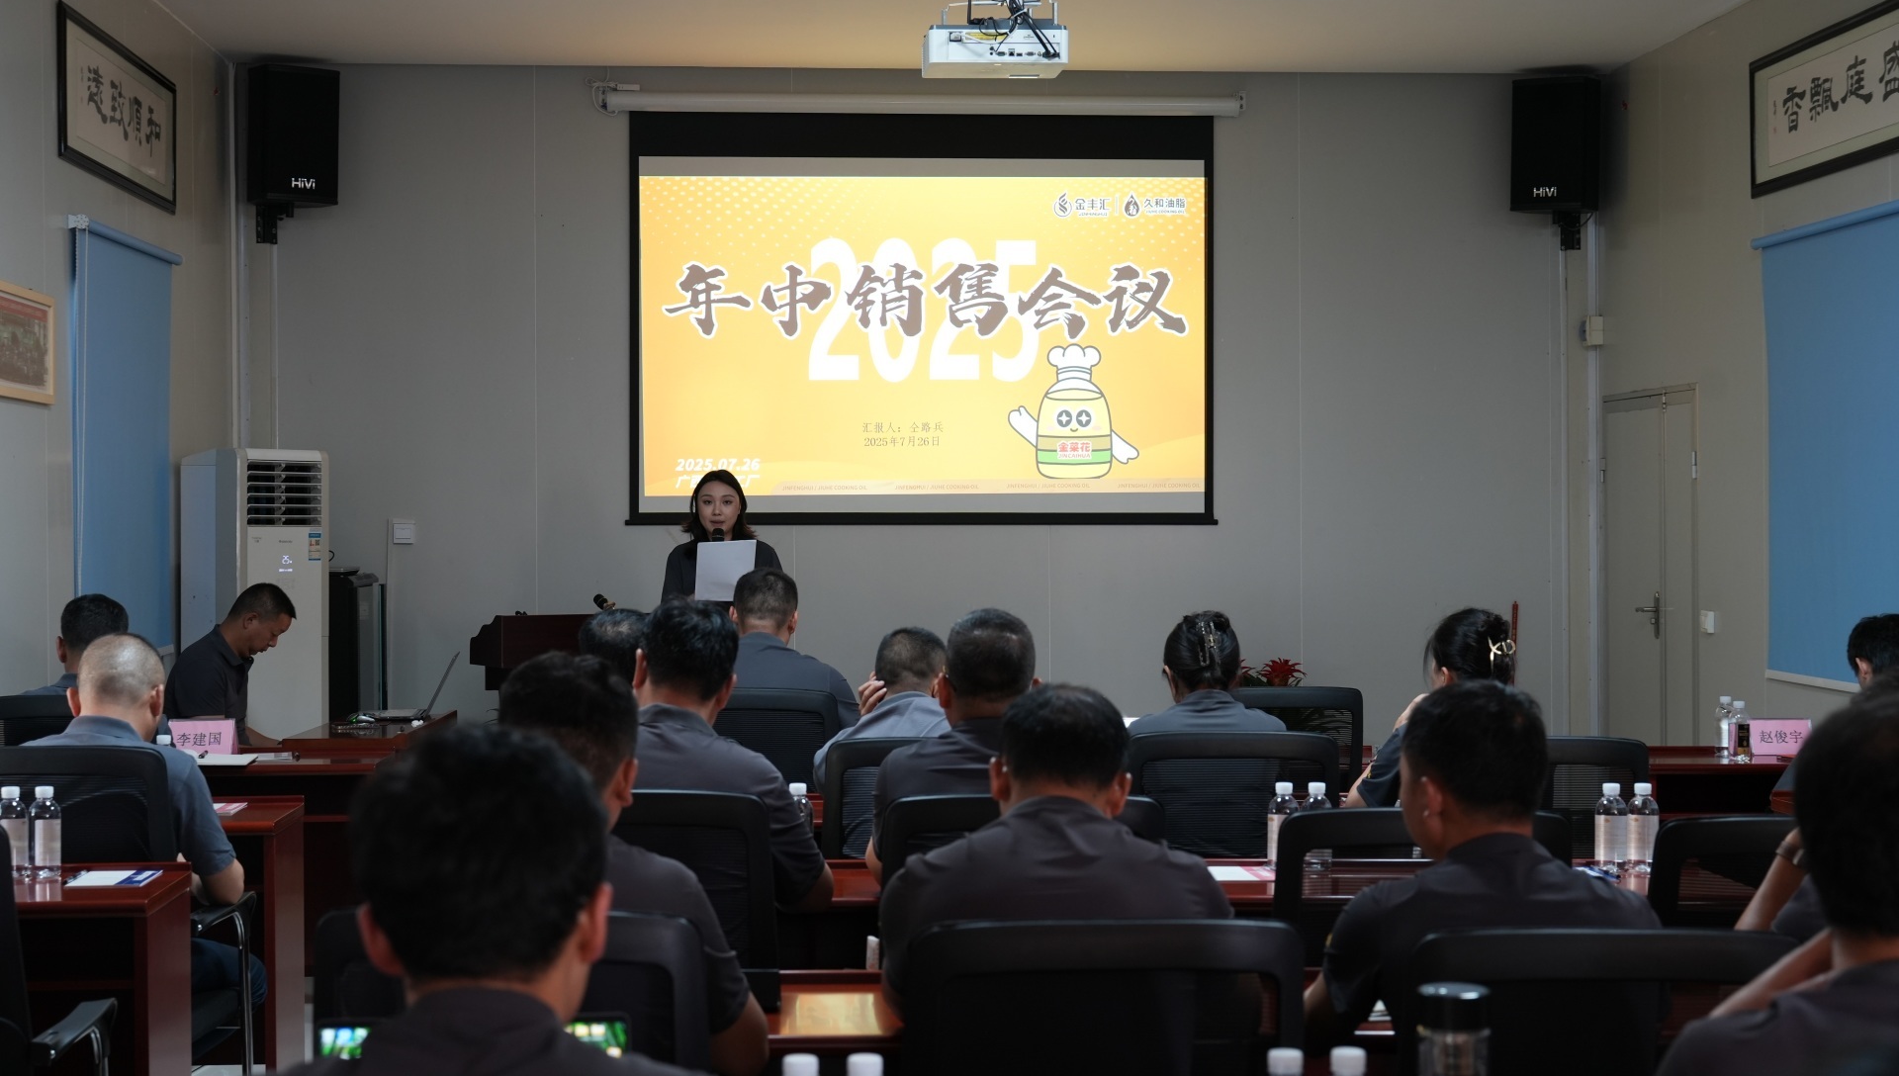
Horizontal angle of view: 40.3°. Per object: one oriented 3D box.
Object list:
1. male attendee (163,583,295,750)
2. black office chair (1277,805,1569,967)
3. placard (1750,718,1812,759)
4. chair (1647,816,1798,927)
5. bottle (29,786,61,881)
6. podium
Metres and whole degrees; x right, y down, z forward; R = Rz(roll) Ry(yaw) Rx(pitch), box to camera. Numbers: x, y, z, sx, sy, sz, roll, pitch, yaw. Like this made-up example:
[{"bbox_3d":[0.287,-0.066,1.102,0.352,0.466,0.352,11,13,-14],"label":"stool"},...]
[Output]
[{"bbox_3d":[-2.103,0.783,8.080,0.730,1.250,0.520,0,0,-2],"label":"male attendee"},{"bbox_3d":[0.750,0.939,4.415,0.580,0.990,0.580,0,1,-2],"label":"black office chair"},{"bbox_3d":[2.448,0.588,7.614,0.197,0.102,0.085,0,0,-4],"label":"placard"},{"bbox_3d":[1.357,0.937,4.350,0.580,0.990,0.600,0,0,4],"label":"chair"},{"bbox_3d":[-1.793,0.584,5.126,0.063,0.181,0.063,0,0,-4],"label":"bottle"},{"bbox_3d":[-1.351,0.835,9.495,0.740,1.110,0.480,0,1,-24],"label":"podium"}]

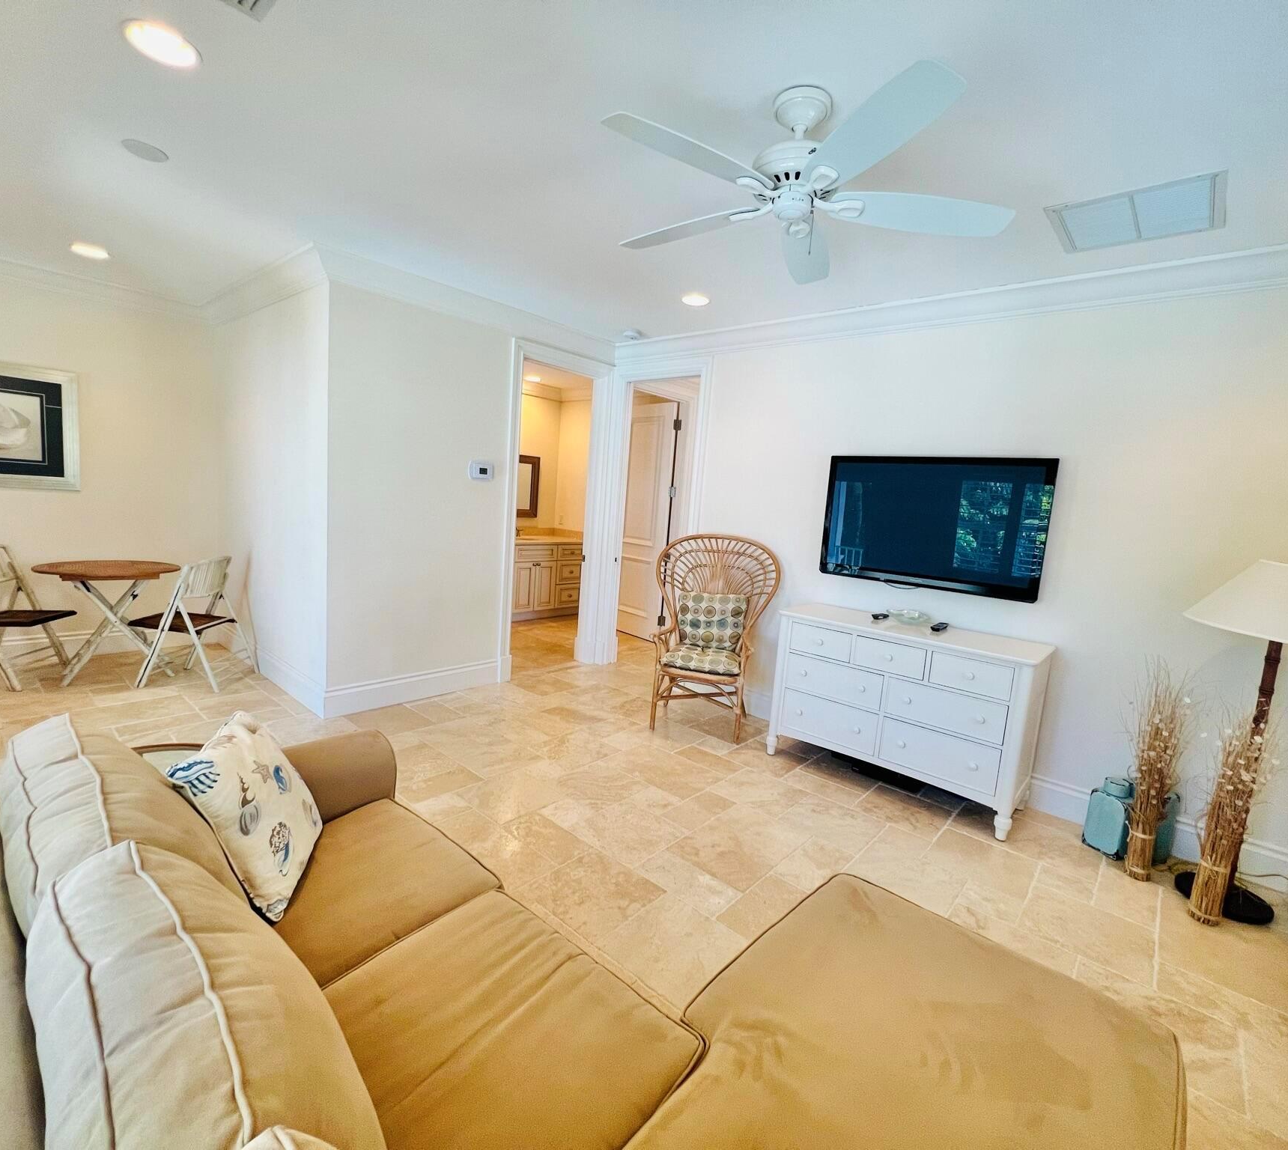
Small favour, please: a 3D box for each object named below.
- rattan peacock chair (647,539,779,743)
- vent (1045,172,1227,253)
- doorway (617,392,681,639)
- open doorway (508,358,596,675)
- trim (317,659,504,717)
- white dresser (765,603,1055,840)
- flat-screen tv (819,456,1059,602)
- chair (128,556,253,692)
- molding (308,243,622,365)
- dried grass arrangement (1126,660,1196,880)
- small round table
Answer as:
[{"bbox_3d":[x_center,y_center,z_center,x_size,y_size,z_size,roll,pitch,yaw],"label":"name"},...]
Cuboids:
[{"bbox_3d":[0.447,0.380,3.936,0.870,1.310,0.560,6,7,11],"label":"rattan peacock chair"},{"bbox_3d":[1.939,-1.416,2.279,0.520,0.025,0.500,11,10,40],"label":"vent"},{"bbox_3d":[0.018,-0.481,5.724,0.148,2.515,0.797,10,9,40],"label":"doorway"},{"bbox_3d":[-0.796,-0.418,4.801,0.130,2.471,0.742,11,10,40],"label":"open doorway"},{"bbox_3d":[-1.553,0.784,4.060,0.022,0.172,1.290,11,10,40],"label":"trim"},{"bbox_3d":[1.440,0.747,3.303,1.313,0.889,0.531,10,9,40],"label":"white dresser"},{"bbox_3d":[1.674,-0.307,3.410,1.207,0.758,0.090,11,10,40],"label":"flat-screen tv"},{"bbox_3d":[-3.136,0.314,4.037,0.566,0.870,0.459,4,7,-3],"label":"chair"},{"bbox_3d":[-1.027,-1.794,4.055,0.118,0.133,2.390,10,9,40],"label":"molding"},{"bbox_3d":[2.269,0.876,2.577,0.230,0.950,0.220,11,10,40],"label":"dried grass arrangement"},{"bbox_3d":[-3.703,0.322,4.027,0.752,0.770,0.752,10,9,40],"label":"small round table"}]

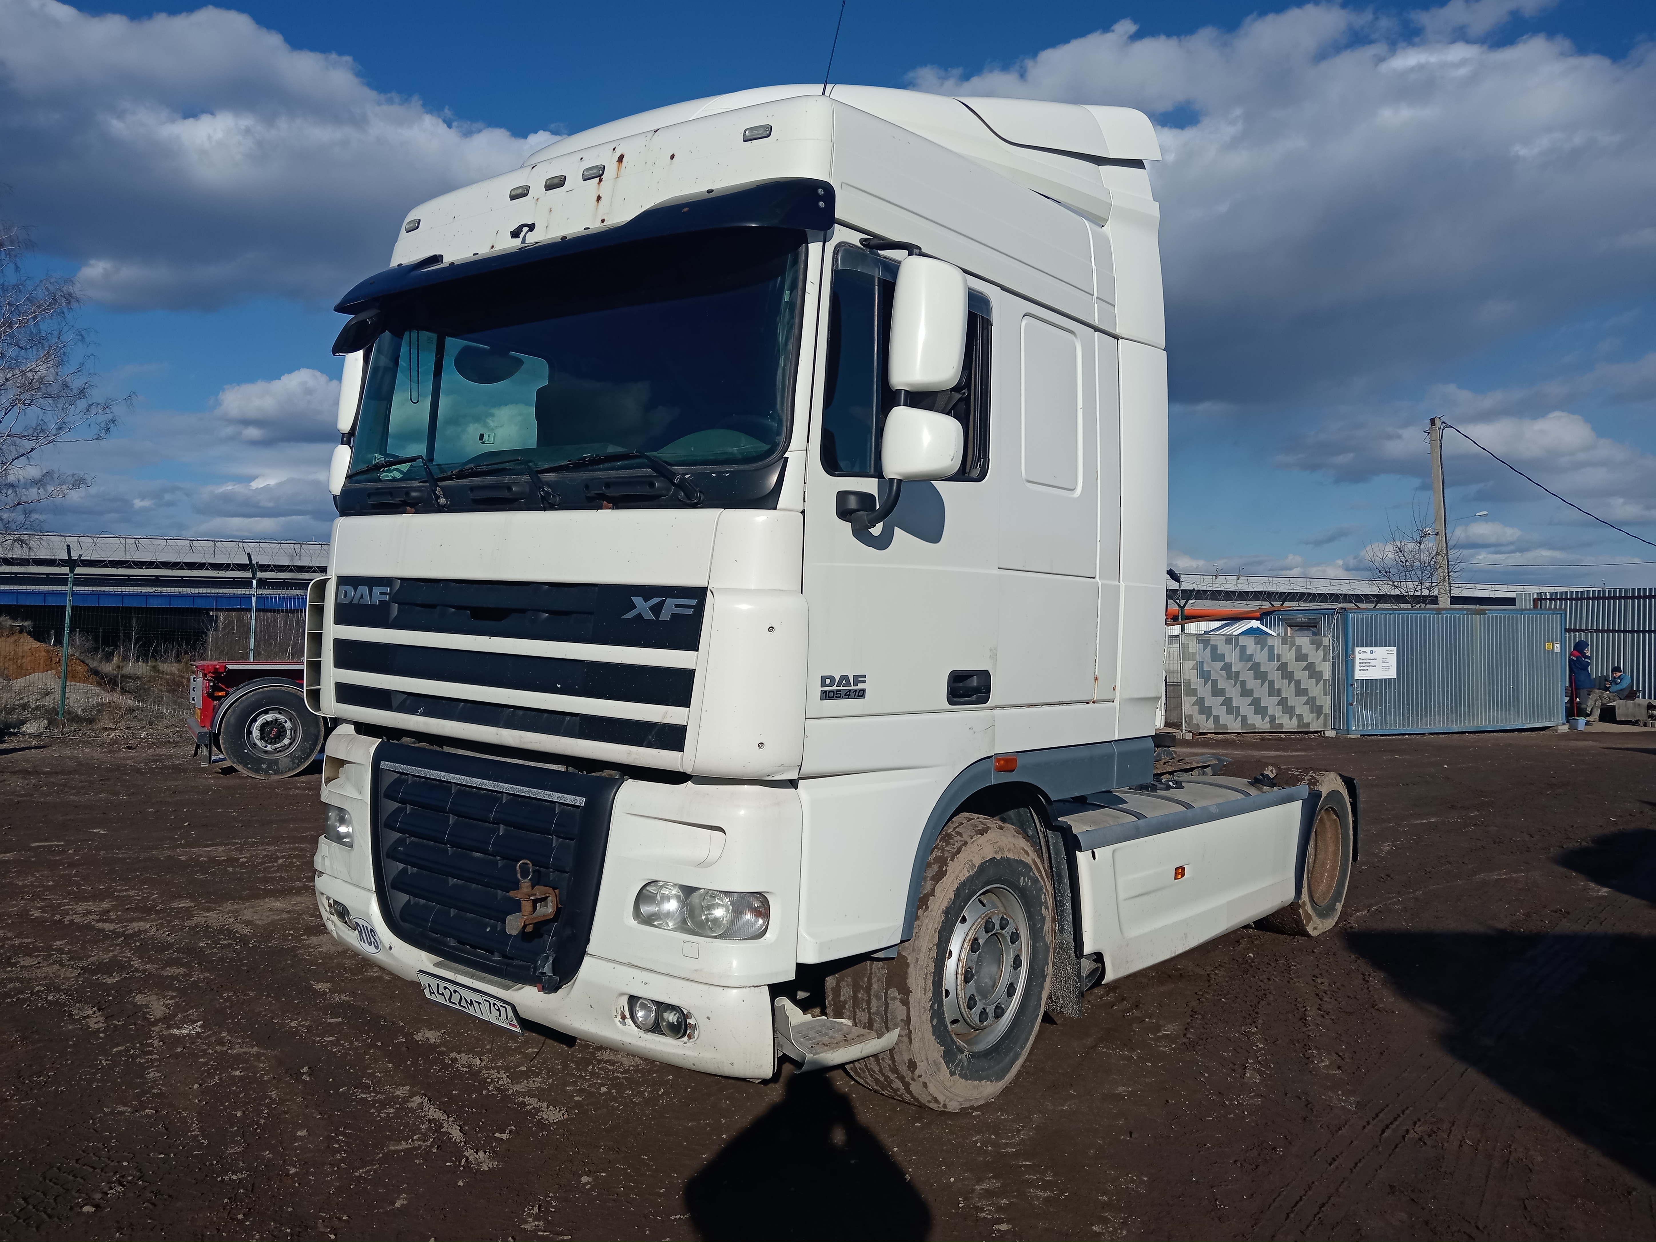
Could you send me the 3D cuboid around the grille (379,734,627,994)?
[{"bbox_3d":[-1.167,0.810,4.408,1.370,0.700,0.150,2,0,39],"label":"grille"}]

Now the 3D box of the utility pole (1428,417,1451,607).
[{"bbox_3d":[14.273,-1.247,30.000,0.270,6.950,0.250,-2,0,24],"label":"utility pole"}]

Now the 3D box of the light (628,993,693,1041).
[{"bbox_3d":[-0.486,1.179,3.856,0.230,0.113,0.100,3,0,35],"label":"light"}]

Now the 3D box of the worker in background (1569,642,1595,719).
[{"bbox_3d":[16.439,1.313,28.200,0.480,1.750,0.540,2,0,22],"label":"worker in background"}]

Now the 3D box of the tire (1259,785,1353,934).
[{"bbox_3d":[2.855,1.402,7.819,0.310,1.000,1.000,2,0,39],"label":"tire"}]

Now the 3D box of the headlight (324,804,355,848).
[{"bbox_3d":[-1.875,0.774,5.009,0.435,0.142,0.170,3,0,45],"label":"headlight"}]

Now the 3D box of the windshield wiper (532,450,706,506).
[{"bbox_3d":[-0.688,-0.451,4.121,0.770,0.180,0.100,2,0,39],"label":"windshield wiper"}]

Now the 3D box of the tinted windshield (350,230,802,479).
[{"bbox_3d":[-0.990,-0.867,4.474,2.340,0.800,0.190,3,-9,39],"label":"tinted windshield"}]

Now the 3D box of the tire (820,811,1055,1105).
[{"bbox_3d":[0.452,1.258,4.812,0.360,1.030,1.030,2,0,39],"label":"tire"}]

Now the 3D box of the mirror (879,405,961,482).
[{"bbox_3d":[0.278,-0.499,3.649,0.215,0.205,0.140,3,0,39],"label":"mirror"}]

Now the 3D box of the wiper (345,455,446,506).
[{"bbox_3d":[-1.633,-0.515,4.851,0.790,0.200,0.110,3,0,39],"label":"wiper"}]

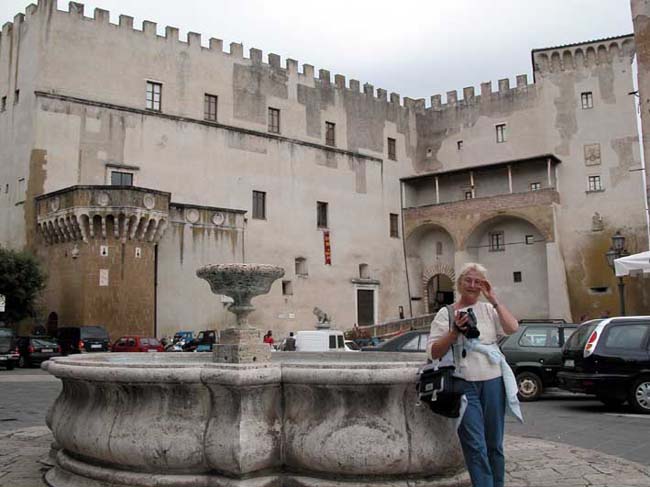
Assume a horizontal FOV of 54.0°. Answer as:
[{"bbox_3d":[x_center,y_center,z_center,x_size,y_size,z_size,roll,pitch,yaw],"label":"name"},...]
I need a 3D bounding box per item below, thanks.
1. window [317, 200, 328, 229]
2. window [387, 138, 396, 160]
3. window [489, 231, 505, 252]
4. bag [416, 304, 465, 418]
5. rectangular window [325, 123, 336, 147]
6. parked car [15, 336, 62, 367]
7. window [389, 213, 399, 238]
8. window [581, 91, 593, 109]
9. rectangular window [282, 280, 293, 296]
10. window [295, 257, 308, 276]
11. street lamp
[{"bbox_3d":[-0.180,-2.160,48.797,1.020,2.064,0.200,6,-10,-36],"label":"window"},{"bbox_3d":[5.695,-8.014,54.413,0.895,1.921,0.200,6,-10,-35],"label":"window"},{"bbox_3d":[13.783,-0.181,51.215,1.183,1.575,0.200,-6,-10,33],"label":"window"},{"bbox_3d":[0.780,0.795,4.300,0.240,0.735,0.180,-6,-10,33],"label":"bag"},{"bbox_3d":[0.426,-8.625,50.695,0.928,1.954,0.200,6,-10,-35],"label":"rectangular window"},{"bbox_3d":[-14.256,5.269,31.366,1.640,1.400,3.950,6,-10,-36],"label":"parked car"},{"bbox_3d":[5.777,-1.445,53.491,0.903,1.990,0.200,6,-10,-35],"label":"window"},{"bbox_3d":[20.026,-10.854,48.675,0.761,1.284,0.200,-4,-9,26],"label":"window"},{"bbox_3d":[-2.696,3.237,46.069,0.890,1.062,0.200,6,-10,-36],"label":"rectangular window"},{"bbox_3d":[-1.831,1.729,47.577,1.051,1.302,0.300,6,-10,-35],"label":"window"},{"bbox_3d":[9.899,2.018,21.142,0.800,4.896,0.750,-3,-9,20],"label":"street lamp"}]

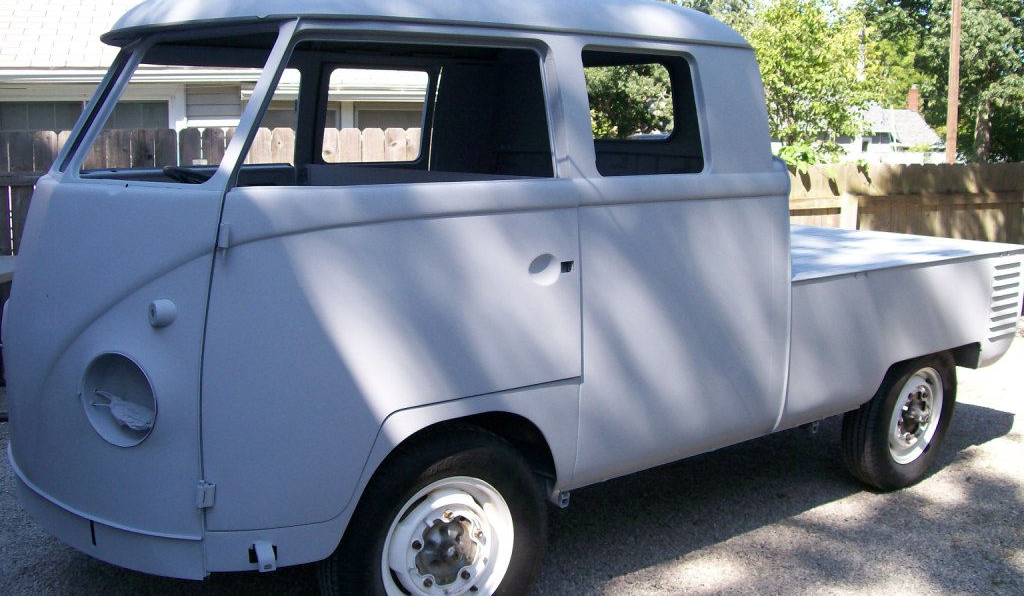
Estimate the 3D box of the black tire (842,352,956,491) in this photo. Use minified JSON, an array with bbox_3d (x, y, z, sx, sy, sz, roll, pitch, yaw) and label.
[{"bbox_3d":[1.637,0.474,4.478,0.688,0.688,0.178,-4,14,-41],"label":"black tire"}]

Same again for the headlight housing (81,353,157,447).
[{"bbox_3d":[-0.898,0.233,2.518,0.222,0.228,0.090,5,8,35],"label":"headlight housing"}]

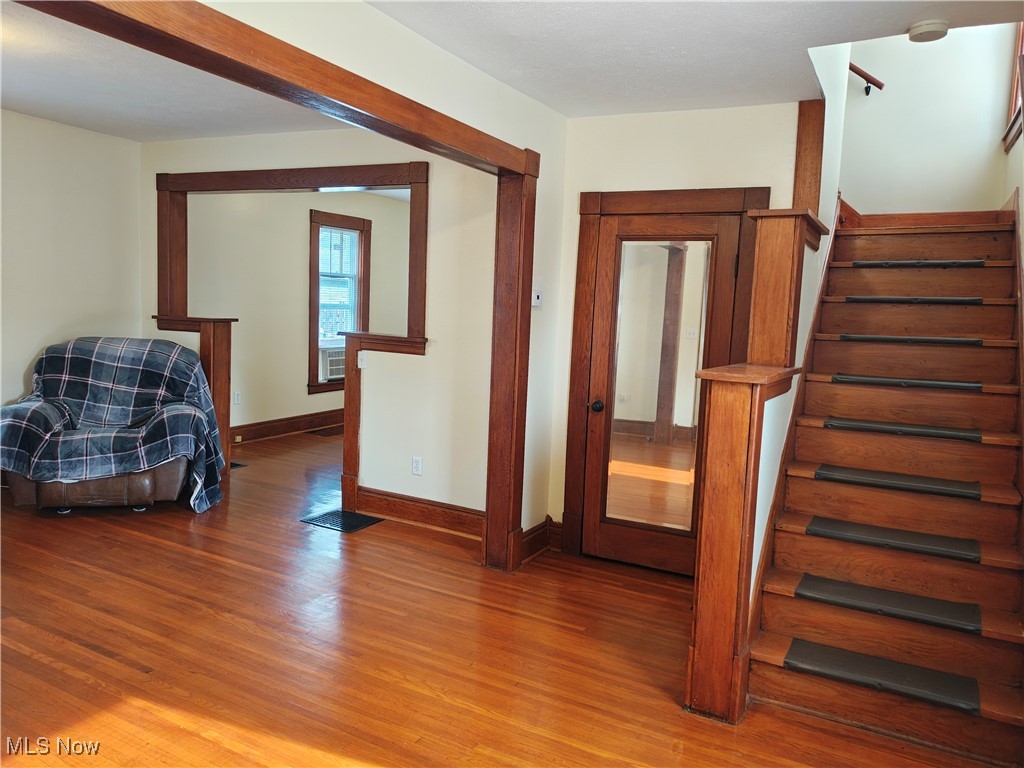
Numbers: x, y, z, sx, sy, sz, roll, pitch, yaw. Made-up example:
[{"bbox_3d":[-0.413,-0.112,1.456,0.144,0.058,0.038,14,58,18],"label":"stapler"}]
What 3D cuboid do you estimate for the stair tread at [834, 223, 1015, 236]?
[{"bbox_3d":[2.547,-0.954,4.610,0.948,0.038,0.277,5,7,27],"label":"stair tread"}]

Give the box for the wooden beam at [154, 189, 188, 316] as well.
[{"bbox_3d":[-2.736,-1.040,5.962,0.139,0.994,0.194,5,7,27],"label":"wooden beam"}]

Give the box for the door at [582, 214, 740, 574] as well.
[{"bbox_3d":[0.817,0.058,4.153,0.780,1.994,0.047,5,7,27],"label":"door"}]

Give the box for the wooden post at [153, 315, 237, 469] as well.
[{"bbox_3d":[-2.536,0.094,5.960,0.708,1.253,0.245,5,7,27],"label":"wooden post"}]

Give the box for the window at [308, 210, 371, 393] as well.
[{"bbox_3d":[-1.949,-0.914,8.329,0.088,1.935,1.015,5,7,27],"label":"window"}]

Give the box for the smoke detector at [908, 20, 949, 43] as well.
[{"bbox_3d":[1.528,-1.292,2.712,0.134,0.044,0.134,5,7,27],"label":"smoke detector"}]

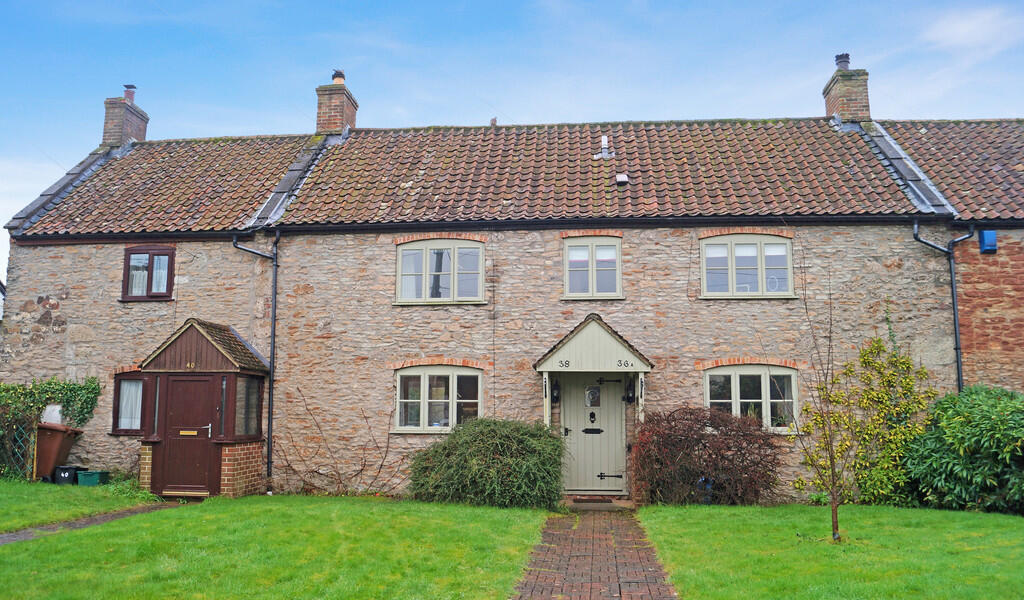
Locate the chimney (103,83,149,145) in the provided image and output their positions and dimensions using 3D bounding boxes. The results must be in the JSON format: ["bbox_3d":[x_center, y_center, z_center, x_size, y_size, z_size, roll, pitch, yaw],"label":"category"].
[{"bbox_3d":[-8.413,-3.954,16.714,0.489,1.507,0.930,-1,-7,5],"label":"chimney"}]

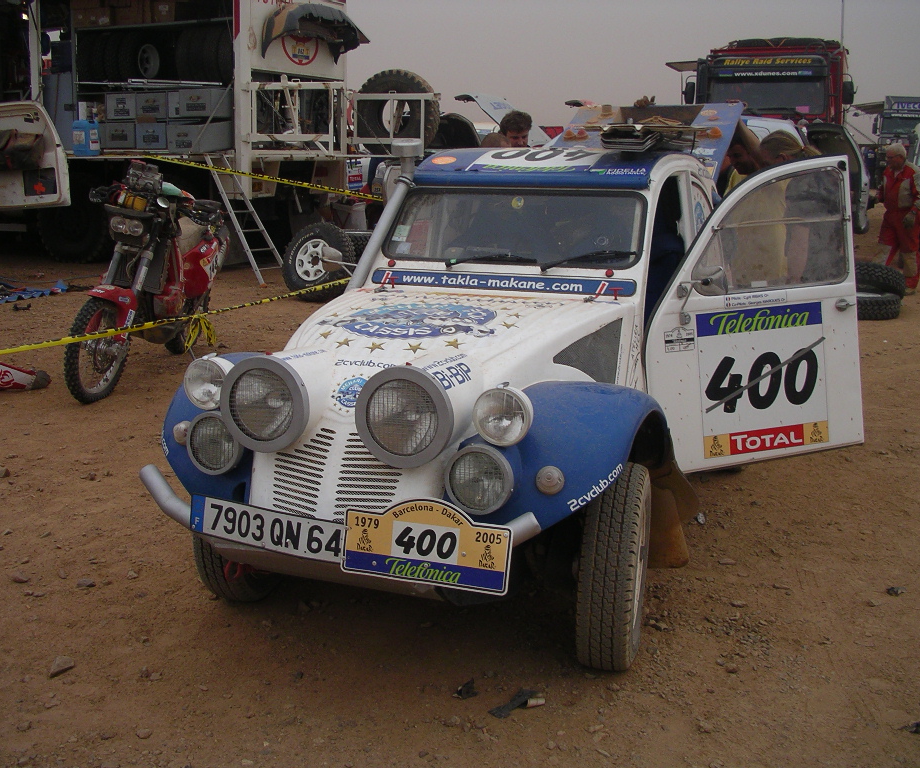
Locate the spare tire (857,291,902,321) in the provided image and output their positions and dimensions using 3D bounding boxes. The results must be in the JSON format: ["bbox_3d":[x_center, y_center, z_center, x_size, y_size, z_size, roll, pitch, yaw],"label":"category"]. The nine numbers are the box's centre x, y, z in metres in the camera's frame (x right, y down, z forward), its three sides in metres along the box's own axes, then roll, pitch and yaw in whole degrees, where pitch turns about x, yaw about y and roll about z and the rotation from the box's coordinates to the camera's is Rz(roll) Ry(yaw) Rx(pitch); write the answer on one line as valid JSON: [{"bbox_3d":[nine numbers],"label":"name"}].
[{"bbox_3d":[4.140,-0.838,11.346,0.790,0.240,0.790,4,12,20],"label":"spare tire"}]

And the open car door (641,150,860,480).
[{"bbox_3d":[1.046,-0.259,4.004,0.850,1.110,0.130,-6,6,-13],"label":"open car door"}]

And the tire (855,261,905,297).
[{"bbox_3d":[4.180,-1.098,11.292,0.790,0.240,0.790,12,5,-2],"label":"tire"}]

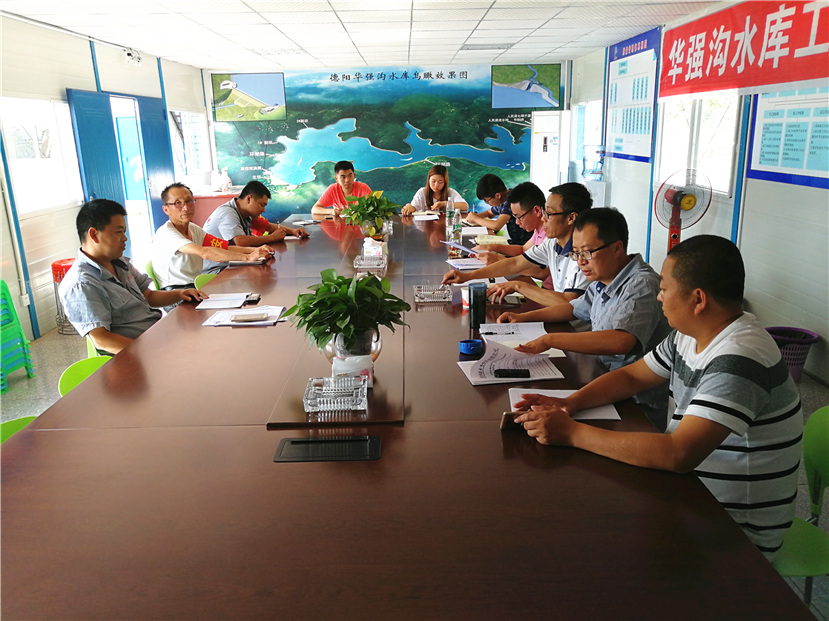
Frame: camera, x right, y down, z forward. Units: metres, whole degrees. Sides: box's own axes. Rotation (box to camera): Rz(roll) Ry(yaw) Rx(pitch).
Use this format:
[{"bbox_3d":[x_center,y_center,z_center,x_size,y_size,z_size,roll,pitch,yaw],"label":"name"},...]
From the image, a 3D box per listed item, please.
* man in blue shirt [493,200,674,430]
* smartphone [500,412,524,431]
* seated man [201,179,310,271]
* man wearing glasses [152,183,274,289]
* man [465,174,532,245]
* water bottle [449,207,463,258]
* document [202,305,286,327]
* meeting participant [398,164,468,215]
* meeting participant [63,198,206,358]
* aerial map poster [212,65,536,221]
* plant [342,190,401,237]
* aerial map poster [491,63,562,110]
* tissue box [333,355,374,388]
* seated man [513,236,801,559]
[{"bbox_3d":[0.656,0.253,2.349,0.600,1.260,0.520,-5,16,-12],"label":"man in blue shirt"},{"bbox_3d":[0.304,0.283,1.696,0.152,0.072,0.009,-4,46,-8],"label":"smartphone"},{"bbox_3d":[-1.168,-0.311,4.679,0.700,1.225,0.580,-3,16,-3],"label":"seated man"},{"bbox_3d":[-1.281,-0.169,4.037,0.740,1.240,0.520,3,16,15],"label":"man wearing glasses"},{"bbox_3d":[0.717,-0.521,5.268,0.640,1.150,0.520,1,16,9],"label":"man"},{"bbox_3d":[0.305,-0.603,4.550,0.064,0.232,0.064,-2,16,0],"label":"water bottle"},{"bbox_3d":[-0.744,0.028,2.851,0.300,0.012,0.235,-1,16,2],"label":"document"},{"bbox_3d":[0.202,-0.801,6.276,0.570,1.203,0.580,-1,16,1],"label":"meeting participant"},{"bbox_3d":[-1.282,0.167,2.879,0.650,1.305,0.600,1,16,8],"label":"meeting participant"},{"bbox_3d":[-0.436,-2.515,9.956,5.100,2.300,0.050,-2,16,-1],"label":"aerial map poster"},{"bbox_3d":[-0.316,-0.686,4.603,0.430,0.350,0.410,-2,16,-1],"label":"plant"},{"bbox_3d":[1.690,-3.375,9.747,1.040,0.620,0.030,-2,16,-1],"label":"aerial map poster"},{"bbox_3d":[-0.196,0.189,2.033,0.125,0.100,0.070,-3,16,-6],"label":"tissue box"},{"bbox_3d":[0.646,0.421,1.721,0.760,1.270,0.540,0,16,6],"label":"seated man"}]

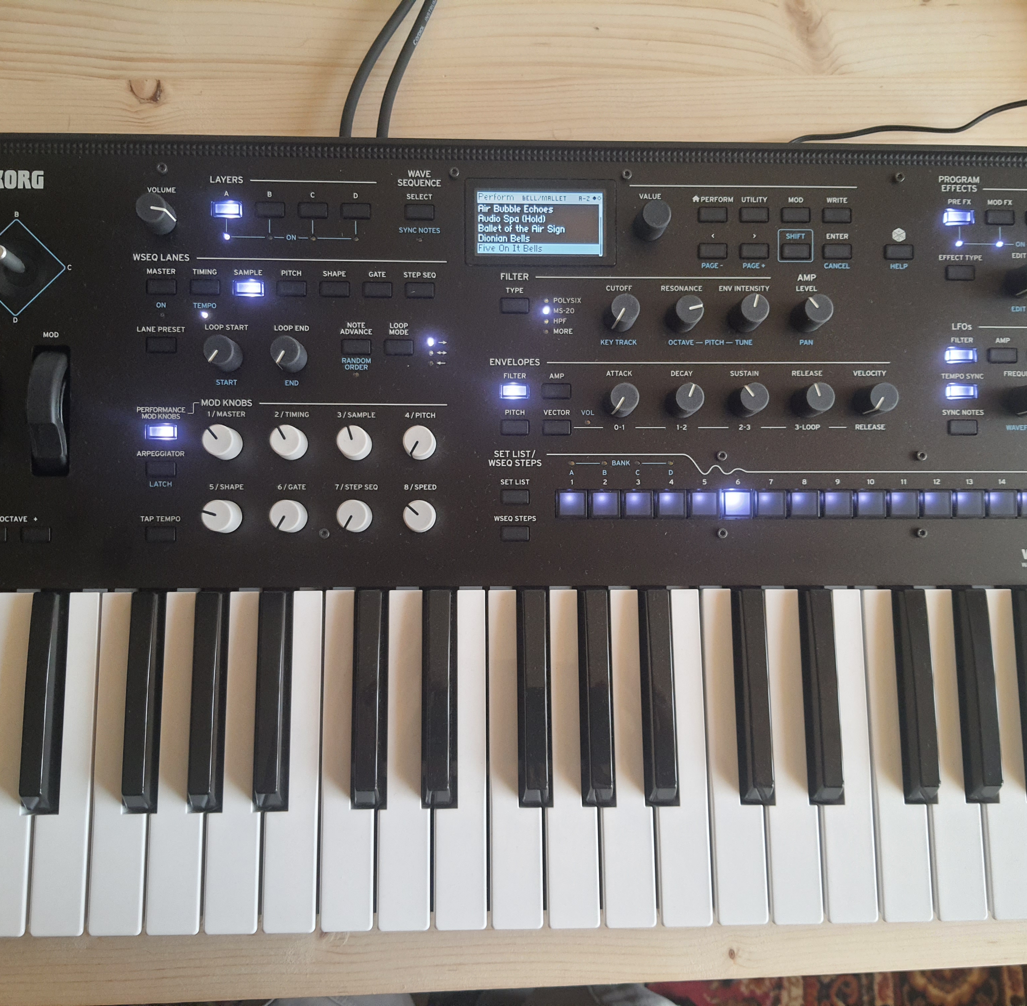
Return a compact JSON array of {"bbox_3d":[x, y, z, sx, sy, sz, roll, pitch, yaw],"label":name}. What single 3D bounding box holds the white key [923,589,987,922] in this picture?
[{"bbox_3d":[0.189,0.108,0.443,0.022,0.019,0.141,0,82,-2],"label":"white key"}]

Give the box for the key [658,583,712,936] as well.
[{"bbox_3d":[0.071,0.108,0.439,0.022,0.019,0.141,0,82,-2],"label":"key"}]

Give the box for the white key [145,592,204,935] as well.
[{"bbox_3d":[-0.140,0.108,0.430,0.022,0.017,0.141,0,82,-2],"label":"white key"}]

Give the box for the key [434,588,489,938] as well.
[{"bbox_3d":[-0.022,0.107,0.434,0.022,0.017,0.142,0,81,-2],"label":"key"}]

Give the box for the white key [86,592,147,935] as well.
[{"bbox_3d":[-0.163,0.109,0.429,0.022,0.017,0.141,0,82,-2],"label":"white key"}]

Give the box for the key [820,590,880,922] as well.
[{"bbox_3d":[0.142,0.108,0.440,0.022,0.017,0.140,0,82,-2],"label":"key"}]

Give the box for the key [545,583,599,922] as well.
[{"bbox_3d":[0.025,0.108,0.436,0.022,0.017,0.140,0,82,-2],"label":"key"}]

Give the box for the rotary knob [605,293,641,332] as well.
[{"bbox_3d":[0.047,-0.082,0.434,0.012,0.015,0.012,0,88,-2],"label":"rotary knob"}]

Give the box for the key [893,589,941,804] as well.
[{"bbox_3d":[0.175,0.083,0.435,0.013,0.012,0.091,0,82,-2],"label":"key"}]

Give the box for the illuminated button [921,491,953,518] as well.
[{"bbox_3d":[0.185,0.001,0.441,0.013,0.004,0.012,0,87,-2],"label":"illuminated button"}]

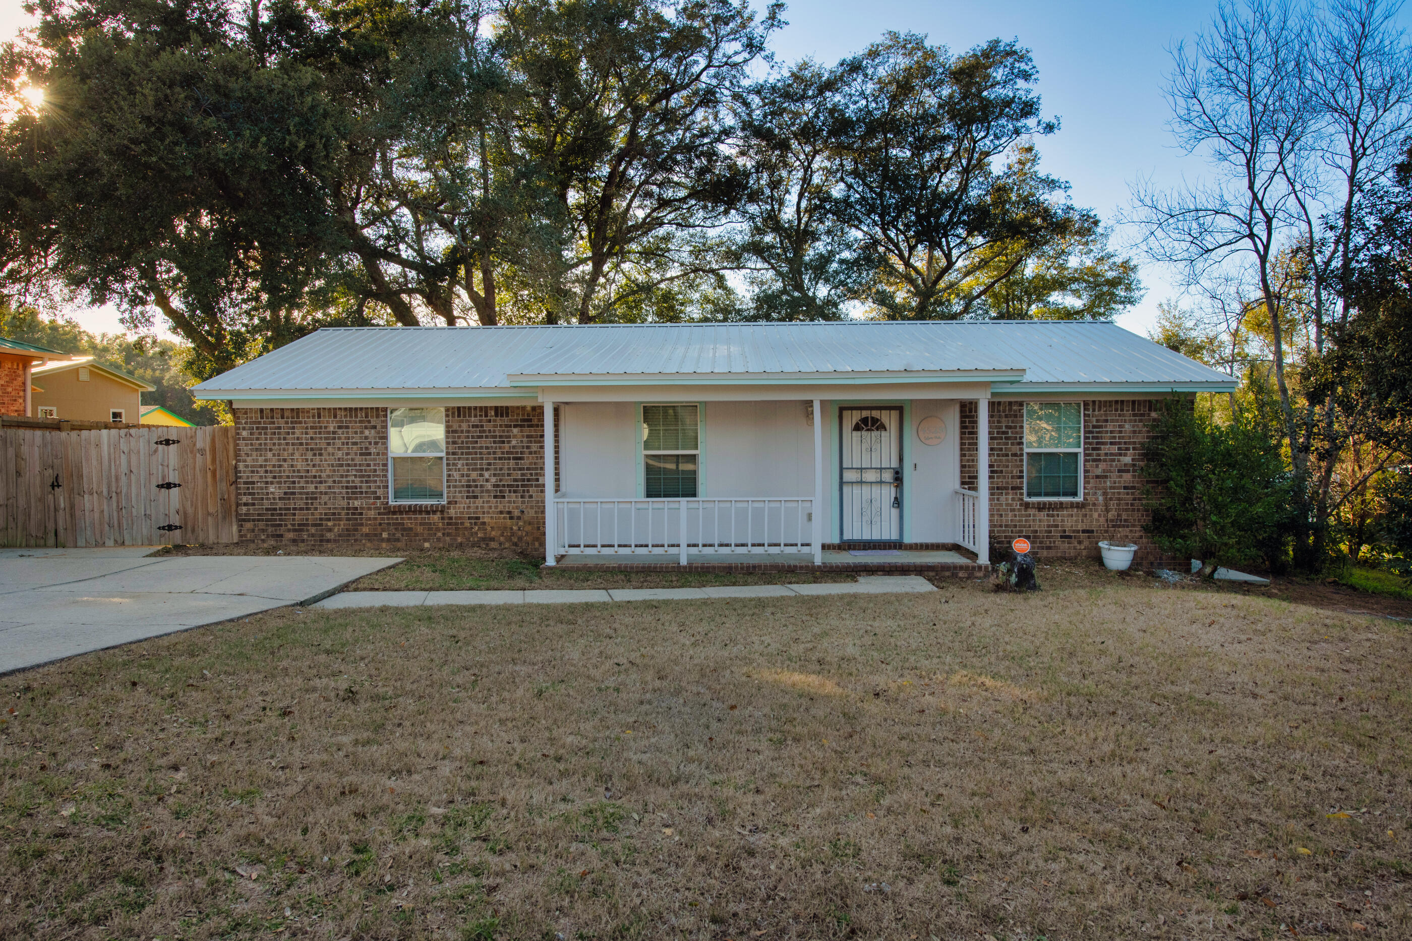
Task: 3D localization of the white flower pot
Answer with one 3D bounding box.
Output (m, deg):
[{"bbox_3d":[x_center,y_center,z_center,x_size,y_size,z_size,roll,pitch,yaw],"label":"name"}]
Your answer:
[{"bbox_3d":[5.965,1.257,12.500,0.565,0.360,0.565,3,2,1],"label":"white flower pot"}]

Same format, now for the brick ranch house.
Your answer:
[{"bbox_3d":[0.105,-0.733,16.023,15.264,4.160,9.445,0,2,2],"label":"brick ranch house"}]

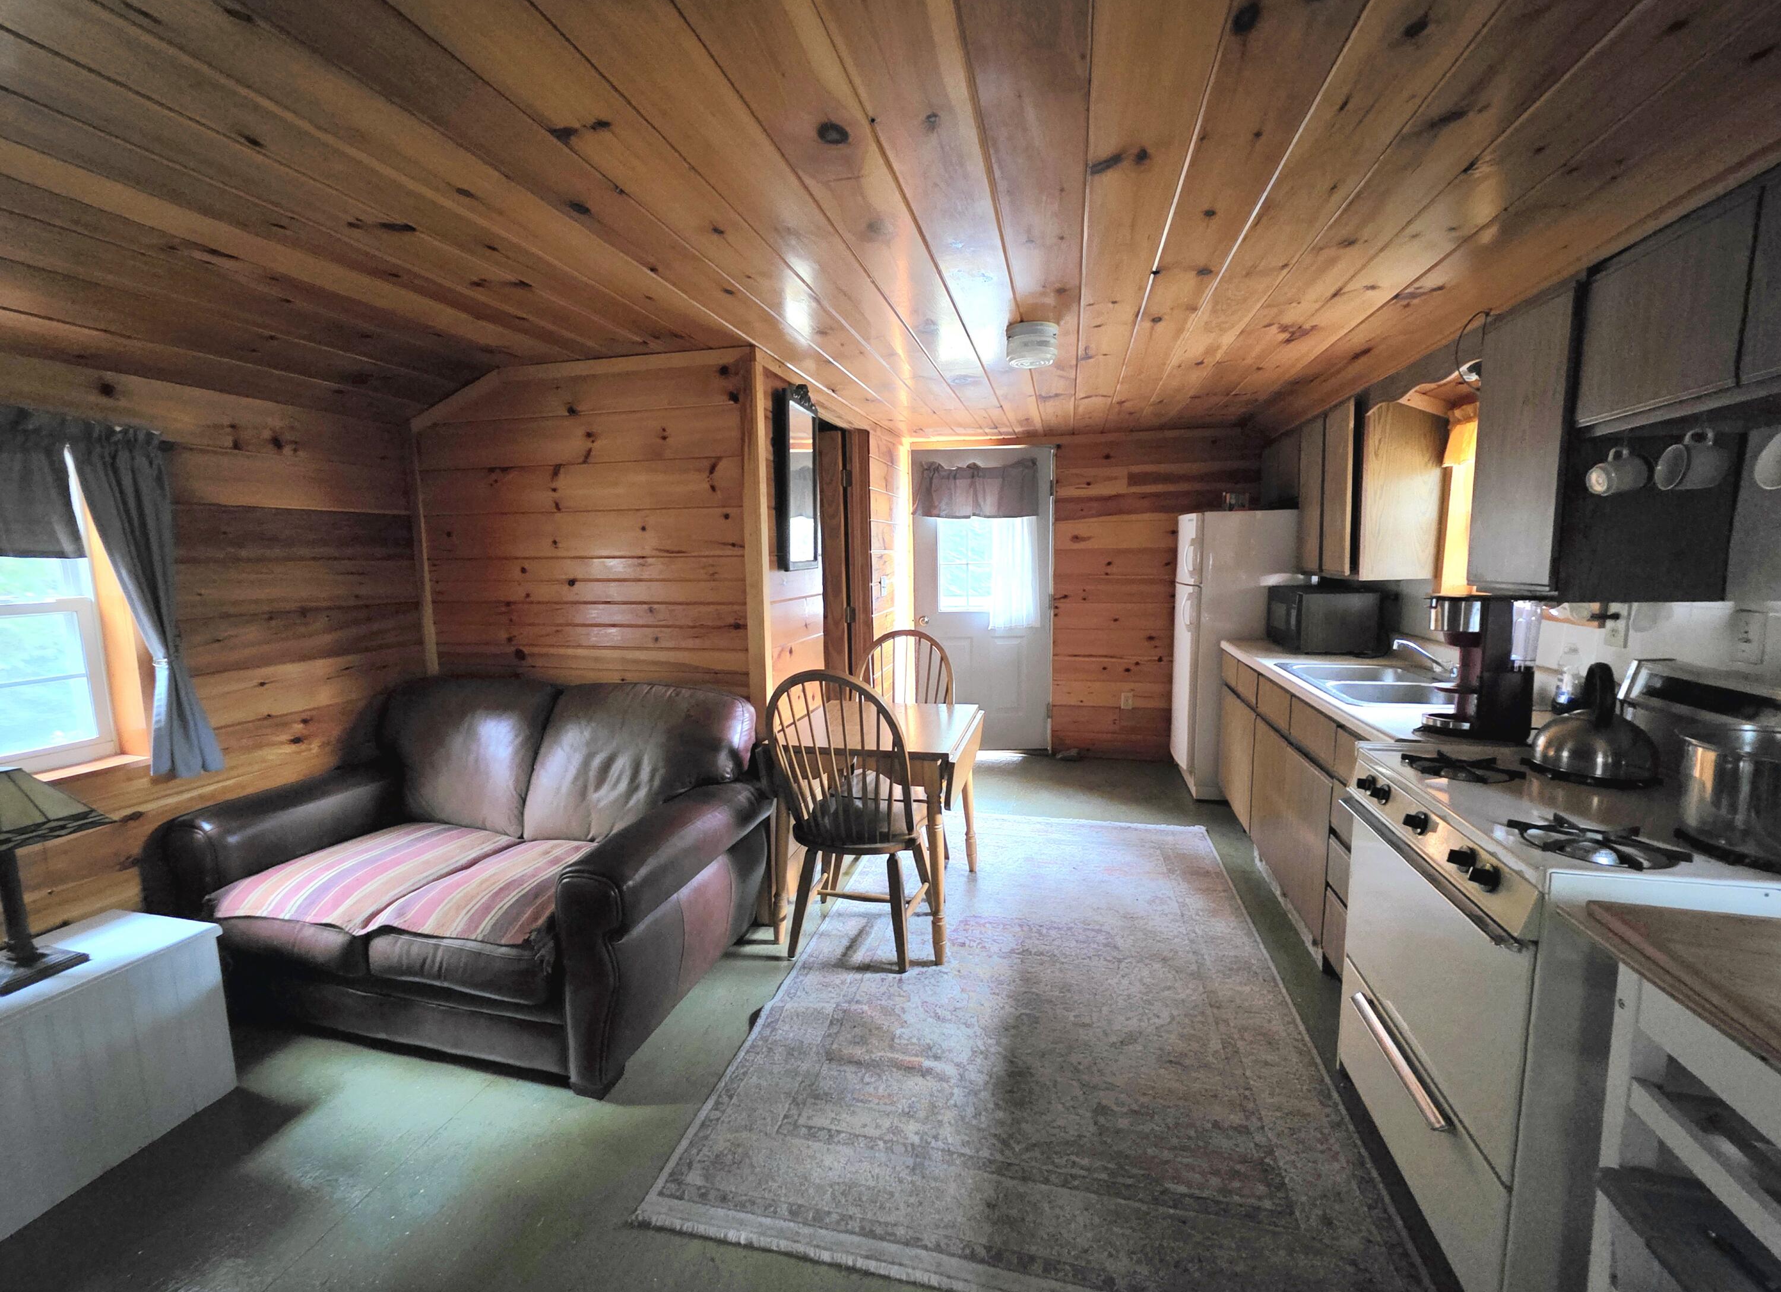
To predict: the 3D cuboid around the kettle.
[{"bbox_3d":[1.496,0.149,1.435,0.190,0.225,0.195,4,9,32],"label":"kettle"}]

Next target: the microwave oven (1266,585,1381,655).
[{"bbox_3d":[2.102,-0.131,3.272,0.340,0.276,0.450,0,8,11],"label":"microwave oven"}]

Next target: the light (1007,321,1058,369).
[{"bbox_3d":[0.484,-1.016,2.263,0.170,0.100,0.170,1,8,15],"label":"light"}]

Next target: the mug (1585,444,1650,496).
[{"bbox_3d":[1.618,-0.395,1.482,0.085,0.108,0.078,-13,6,10],"label":"mug"}]

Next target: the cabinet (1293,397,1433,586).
[{"bbox_3d":[2.161,-0.702,3.042,0.305,0.762,0.780,1,8,15],"label":"cabinet"}]

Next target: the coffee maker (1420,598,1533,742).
[{"bbox_3d":[1.526,0.059,1.754,0.240,0.362,0.165,3,9,27],"label":"coffee maker"}]

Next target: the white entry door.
[{"bbox_3d":[0.621,-0.279,4.485,0.900,2.015,0.050,-1,8,1],"label":"white entry door"}]

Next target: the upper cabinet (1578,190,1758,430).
[{"bbox_3d":[1.712,-0.649,1.330,0.310,0.375,0.410,1,8,15],"label":"upper cabinet"}]

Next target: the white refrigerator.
[{"bbox_3d":[2.060,0.043,3.881,0.740,1.590,0.650,1,8,15],"label":"white refrigerator"}]

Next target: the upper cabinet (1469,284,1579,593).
[{"bbox_3d":[1.818,-0.513,1.740,0.310,0.762,0.400,1,8,15],"label":"upper cabinet"}]

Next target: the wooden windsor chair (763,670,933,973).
[{"bbox_3d":[-0.115,0.572,2.395,0.480,1.040,0.530,0,8,12],"label":"wooden windsor chair"}]

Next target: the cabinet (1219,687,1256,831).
[{"bbox_3d":[2.029,0.547,3.283,0.600,0.560,0.620,1,8,15],"label":"cabinet"}]

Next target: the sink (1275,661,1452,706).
[{"bbox_3d":[1.859,0.220,2.482,0.550,0.180,0.840,1,8,15],"label":"sink"}]

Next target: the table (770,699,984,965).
[{"bbox_3d":[-0.017,0.677,2.679,0.705,0.757,0.735,1,8,15],"label":"table"}]

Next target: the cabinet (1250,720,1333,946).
[{"bbox_3d":[1.831,0.653,2.541,0.600,0.560,0.910,1,8,15],"label":"cabinet"}]

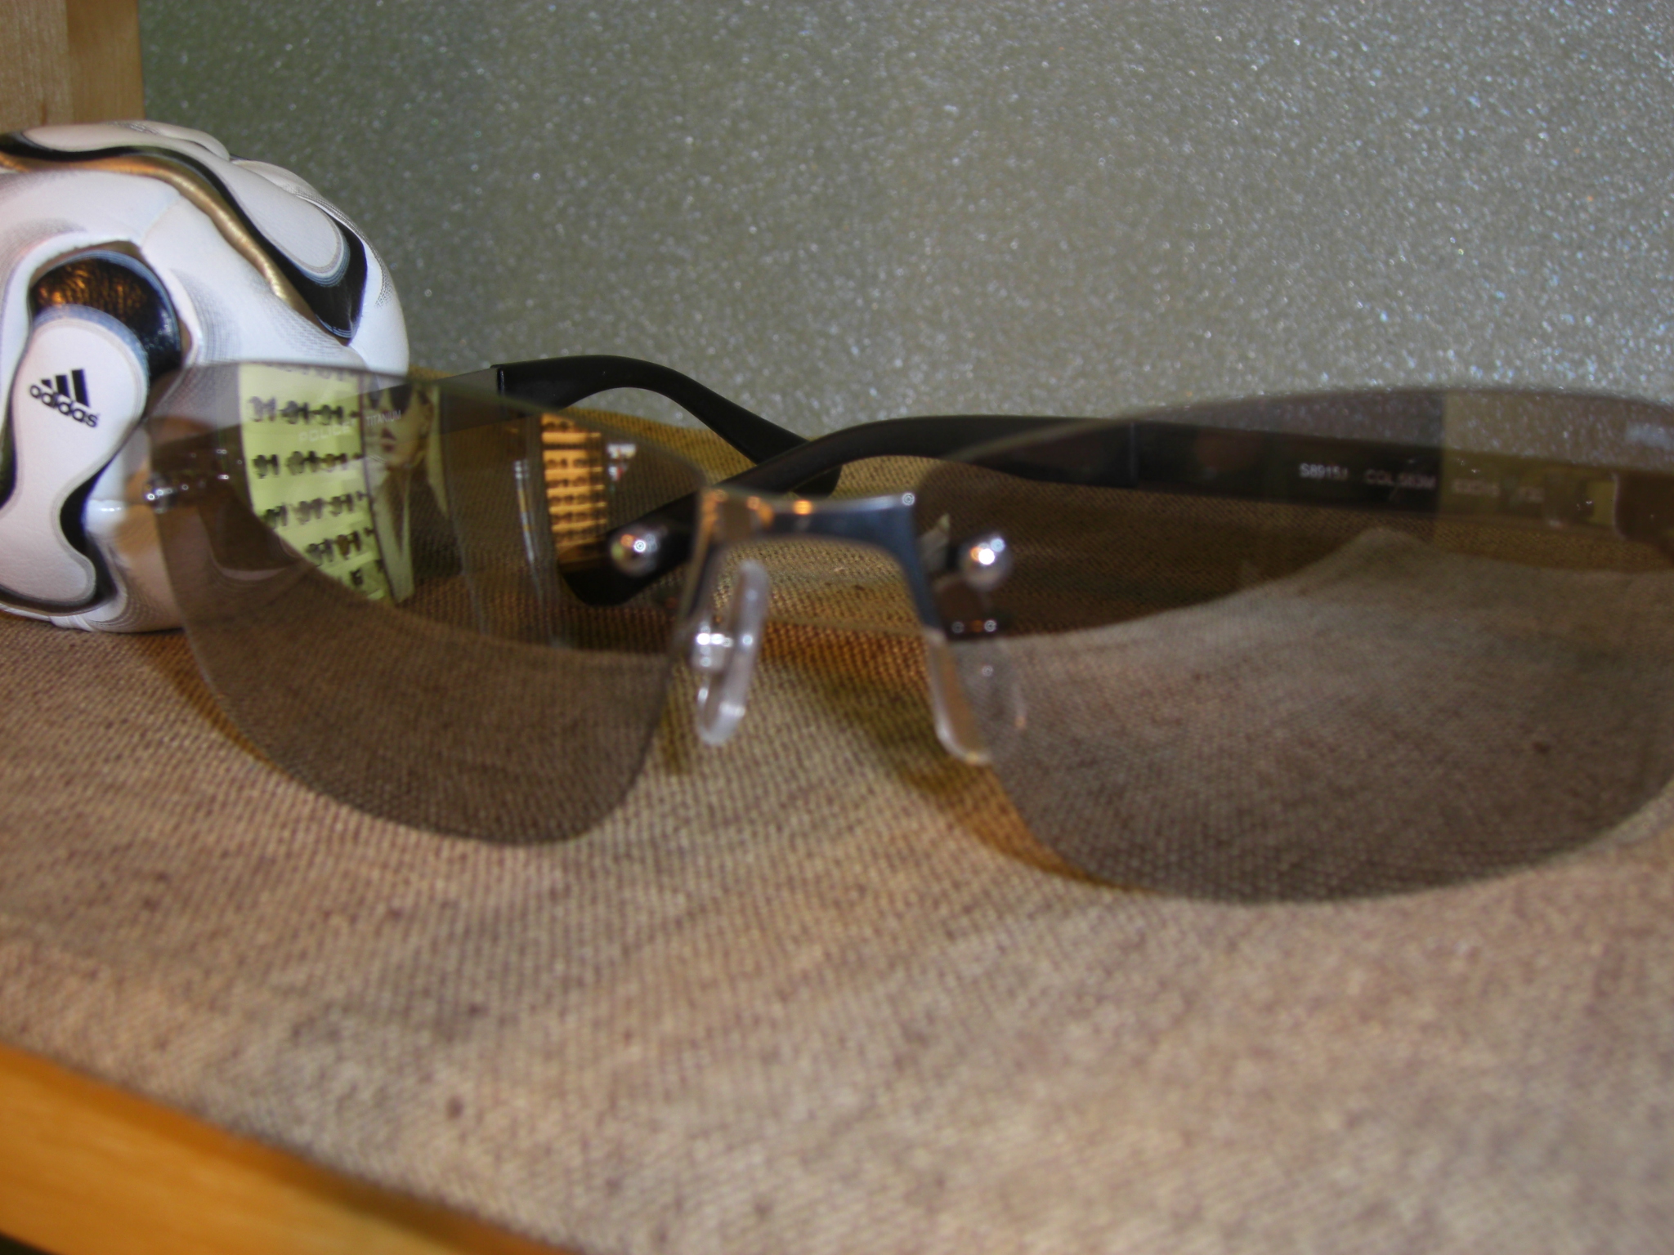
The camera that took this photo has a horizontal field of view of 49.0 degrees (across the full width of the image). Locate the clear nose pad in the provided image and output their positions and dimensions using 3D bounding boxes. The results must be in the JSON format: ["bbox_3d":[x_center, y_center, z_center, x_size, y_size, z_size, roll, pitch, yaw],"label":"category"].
[{"bbox_3d":[-0.009,0.002,0.150,0.004,0.015,0.007,5,15,-14],"label":"clear nose pad"}]

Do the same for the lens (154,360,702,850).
[{"bbox_3d":[-0.039,-0.002,0.154,0.063,0.041,0.012,10,27,29],"label":"lens"}]

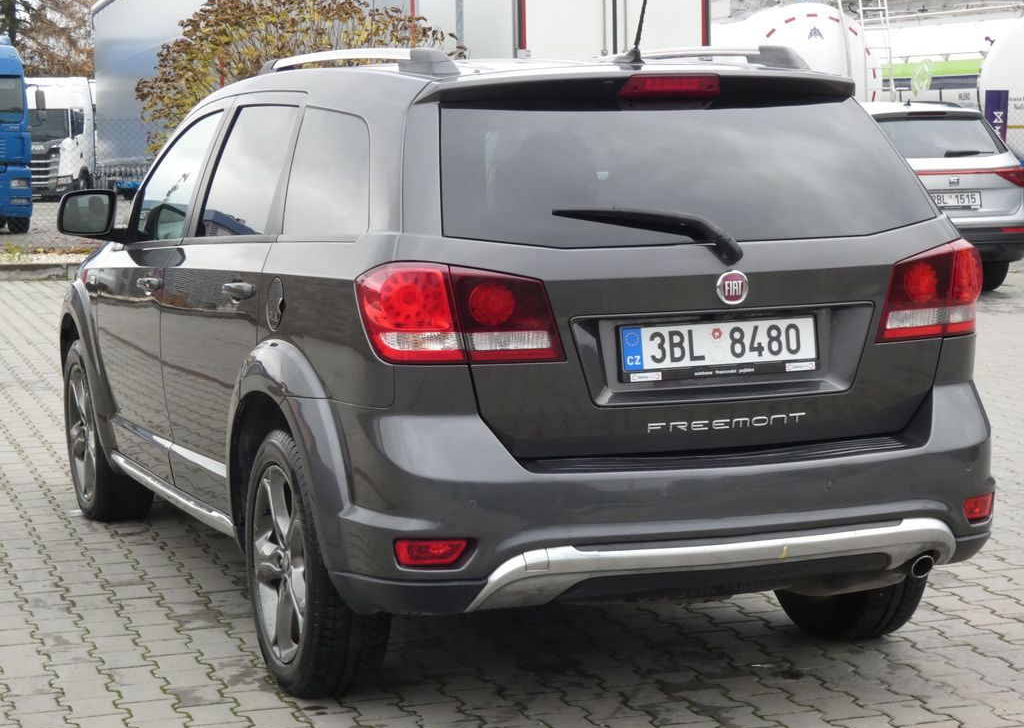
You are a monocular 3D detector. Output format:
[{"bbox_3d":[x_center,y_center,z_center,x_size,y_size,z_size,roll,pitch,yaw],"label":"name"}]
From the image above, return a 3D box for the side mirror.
[{"bbox_3d":[-1.494,-0.526,7.739,0.245,0.185,0.170,-3,7,-21],"label":"side mirror"}]

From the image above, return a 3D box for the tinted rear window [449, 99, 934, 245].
[{"bbox_3d":[0.442,-0.481,5.430,1.360,0.510,0.100,-3,-32,-21],"label":"tinted rear window"}]

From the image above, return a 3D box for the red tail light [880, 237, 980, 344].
[{"bbox_3d":[1.076,-0.190,5.585,0.473,0.243,0.128,-6,8,-39],"label":"red tail light"}]

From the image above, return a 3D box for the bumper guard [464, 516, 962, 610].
[{"bbox_3d":[0.546,0.478,5.309,1.330,0.178,0.220,-3,7,-21],"label":"bumper guard"}]

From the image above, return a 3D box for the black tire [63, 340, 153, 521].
[{"bbox_3d":[-1.578,0.251,8.541,0.231,0.720,0.722,-3,7,-21],"label":"black tire"}]

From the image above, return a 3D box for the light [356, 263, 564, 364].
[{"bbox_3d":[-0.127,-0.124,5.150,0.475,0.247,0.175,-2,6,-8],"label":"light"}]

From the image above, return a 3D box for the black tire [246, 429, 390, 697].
[{"bbox_3d":[-0.528,0.525,5.893,0.230,0.715,0.720,-3,7,-21],"label":"black tire"}]

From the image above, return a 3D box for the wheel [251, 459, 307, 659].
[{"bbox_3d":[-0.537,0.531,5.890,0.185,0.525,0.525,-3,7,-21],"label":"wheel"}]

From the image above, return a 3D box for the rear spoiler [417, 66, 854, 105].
[{"bbox_3d":[0.356,-0.713,5.616,1.250,0.105,0.260,-3,7,-21],"label":"rear spoiler"}]

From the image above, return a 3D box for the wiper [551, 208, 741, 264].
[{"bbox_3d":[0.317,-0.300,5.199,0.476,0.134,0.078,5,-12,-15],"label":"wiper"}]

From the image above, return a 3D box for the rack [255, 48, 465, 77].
[{"bbox_3d":[-0.483,-0.849,6.264,0.085,0.090,1.750,-4,7,-23],"label":"rack"}]

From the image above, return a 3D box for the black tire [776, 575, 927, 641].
[{"bbox_3d":[0.944,0.435,6.429,0.231,0.720,0.722,-3,7,-21],"label":"black tire"}]

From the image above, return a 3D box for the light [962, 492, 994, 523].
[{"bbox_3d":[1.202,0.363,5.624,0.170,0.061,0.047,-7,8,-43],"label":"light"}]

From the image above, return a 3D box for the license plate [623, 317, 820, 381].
[{"bbox_3d":[0.509,-0.045,5.319,0.525,0.118,0.020,-3,-2,-21],"label":"license plate"}]

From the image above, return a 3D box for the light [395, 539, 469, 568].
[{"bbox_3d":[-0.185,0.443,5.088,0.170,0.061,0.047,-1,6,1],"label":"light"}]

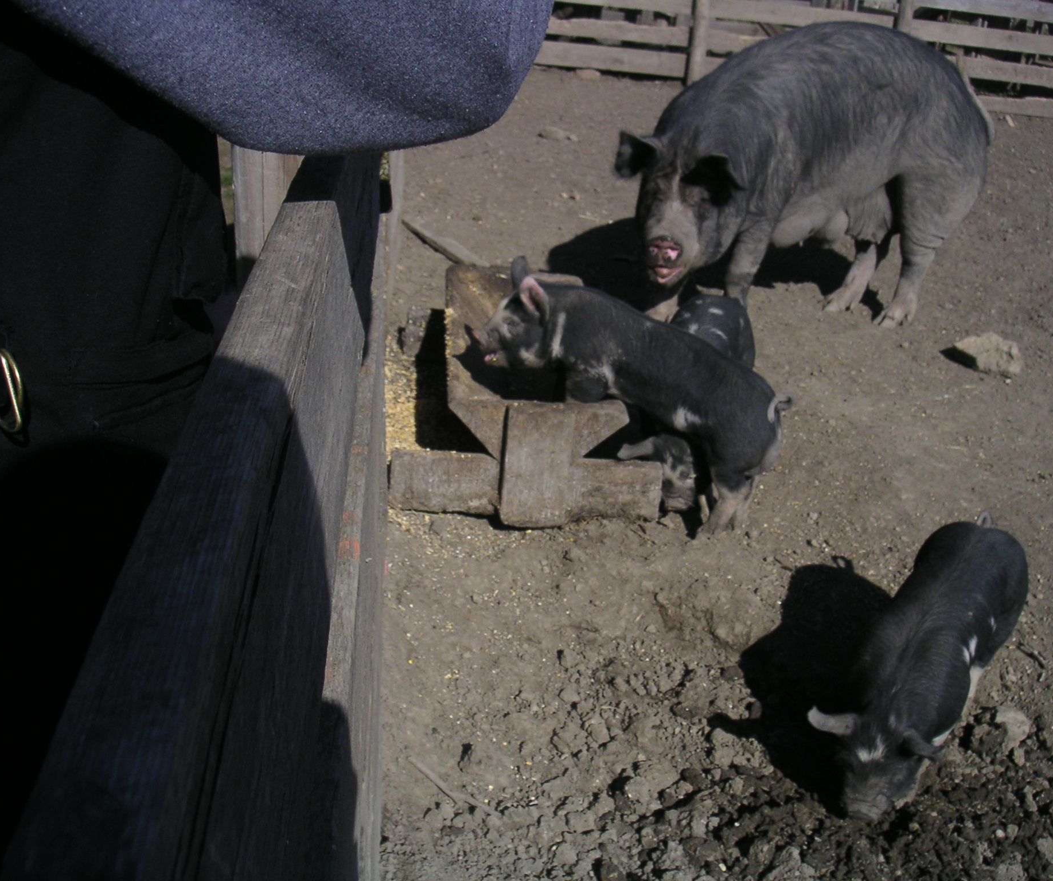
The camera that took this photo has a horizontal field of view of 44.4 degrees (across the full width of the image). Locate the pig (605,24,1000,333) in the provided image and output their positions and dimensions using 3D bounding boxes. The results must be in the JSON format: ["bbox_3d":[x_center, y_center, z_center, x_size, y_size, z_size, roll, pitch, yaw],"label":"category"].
[{"bbox_3d":[0.875,-0.780,3.971,1.380,0.880,0.480,-12,28,-30],"label":"pig"}]

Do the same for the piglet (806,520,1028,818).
[{"bbox_3d":[0.671,0.362,2.132,0.200,0.295,0.540,16,27,27],"label":"piglet"}]

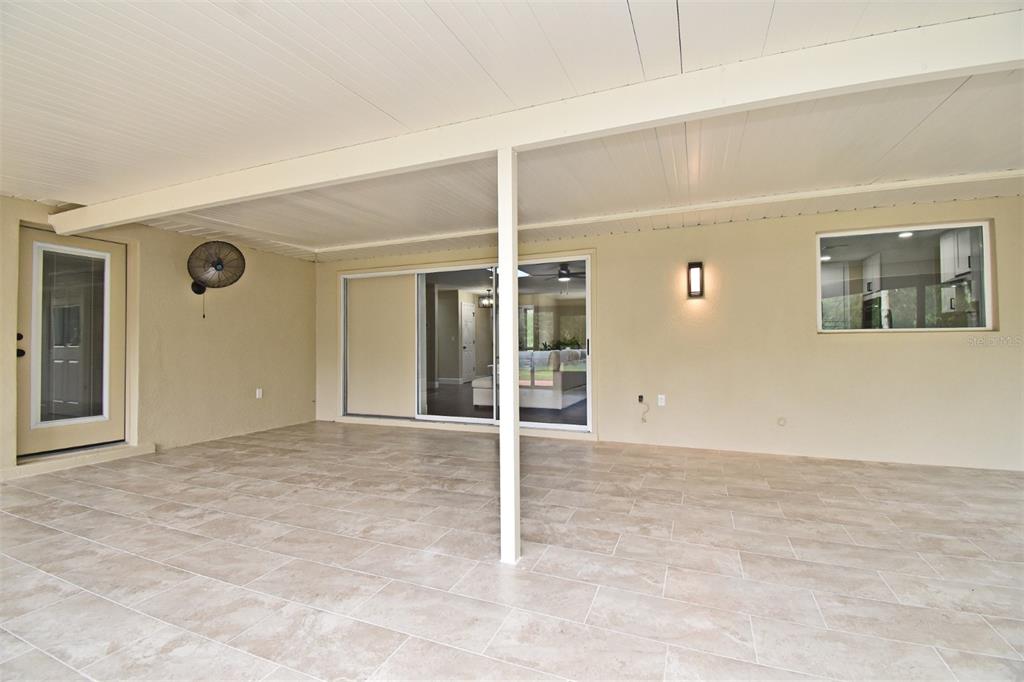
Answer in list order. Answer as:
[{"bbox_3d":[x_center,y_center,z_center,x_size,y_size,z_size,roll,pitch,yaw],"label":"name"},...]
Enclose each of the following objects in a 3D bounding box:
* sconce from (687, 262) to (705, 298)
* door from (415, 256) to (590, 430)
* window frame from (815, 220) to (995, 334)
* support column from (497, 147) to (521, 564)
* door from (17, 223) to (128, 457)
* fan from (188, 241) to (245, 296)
[{"bbox_3d":[1.958,-0.643,4.534,0.150,0.375,0.110,-1,-1,21],"label":"sconce"},{"bbox_3d":[-0.188,0.051,5.437,2.390,2.050,0.100,-1,-1,21],"label":"door"},{"bbox_3d":[3.636,-0.572,4.013,1.310,0.970,0.100,-1,-1,21],"label":"window frame"},{"bbox_3d":[-0.013,0.073,2.218,0.078,2.107,0.078,-1,-1,21],"label":"support column"},{"bbox_3d":[-4.245,0.004,4.130,0.060,2.030,0.810,-1,-1,26],"label":"door"},{"bbox_3d":[-3.479,-0.845,4.975,0.390,0.570,0.560,-1,-1,31],"label":"fan"}]

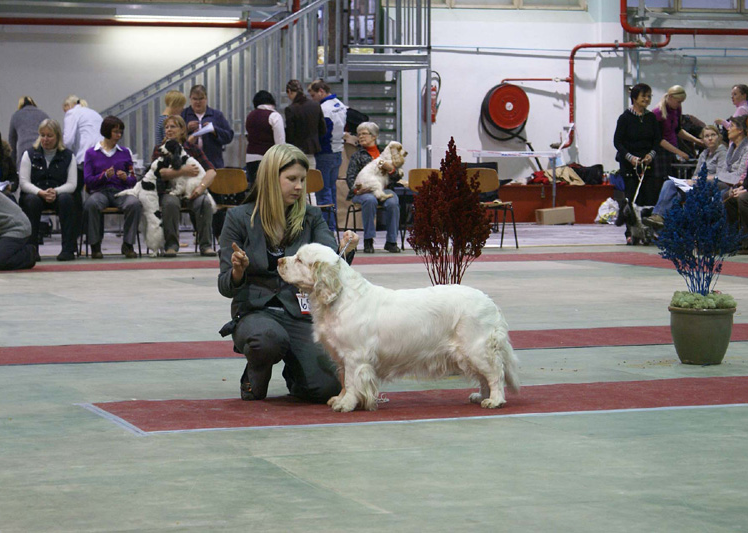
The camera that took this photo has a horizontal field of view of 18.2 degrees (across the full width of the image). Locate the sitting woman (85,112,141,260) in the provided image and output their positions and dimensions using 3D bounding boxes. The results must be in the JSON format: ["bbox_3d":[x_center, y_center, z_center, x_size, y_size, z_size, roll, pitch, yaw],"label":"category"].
[{"bbox_3d":[-2.404,-0.732,21.400,0.540,1.290,0.720,-1,3,-12],"label":"sitting woman"}]

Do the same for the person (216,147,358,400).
[{"bbox_3d":[-0.348,0.013,9.180,0.550,0.995,0.660,-1,3,-7],"label":"person"}]

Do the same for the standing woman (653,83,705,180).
[{"bbox_3d":[3.229,-1.099,24.900,0.550,1.660,0.500,3,4,45],"label":"standing woman"}]

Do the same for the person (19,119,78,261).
[{"bbox_3d":[-2.940,-0.702,21.100,0.550,1.265,0.720,-1,3,-9],"label":"person"}]

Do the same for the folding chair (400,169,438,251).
[{"bbox_3d":[0.562,-0.573,23.200,0.480,0.800,0.500,-1,3,-18],"label":"folding chair"}]

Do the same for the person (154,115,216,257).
[{"bbox_3d":[-1.778,-0.758,22.000,0.560,1.310,0.770,-1,3,-13],"label":"person"}]

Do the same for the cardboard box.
[{"bbox_3d":[2.414,-0.682,31.200,0.430,0.210,0.310,-1,3,-20],"label":"cardboard box"}]

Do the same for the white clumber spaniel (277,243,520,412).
[{"bbox_3d":[0.092,0.219,8.770,0.900,0.620,0.290,-1,3,-10],"label":"white clumber spaniel"}]

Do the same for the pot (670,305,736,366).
[{"bbox_3d":[1.605,0.333,11.392,0.330,0.275,0.330,0,3,0],"label":"pot"}]

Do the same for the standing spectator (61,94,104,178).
[{"bbox_3d":[-3.164,-1.068,25.156,0.480,1.600,0.420,-2,4,-34],"label":"standing spectator"}]

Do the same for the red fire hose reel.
[{"bbox_3d":[1.719,-2.027,30.500,0.600,0.760,0.300,-1,3,-21],"label":"red fire hose reel"}]

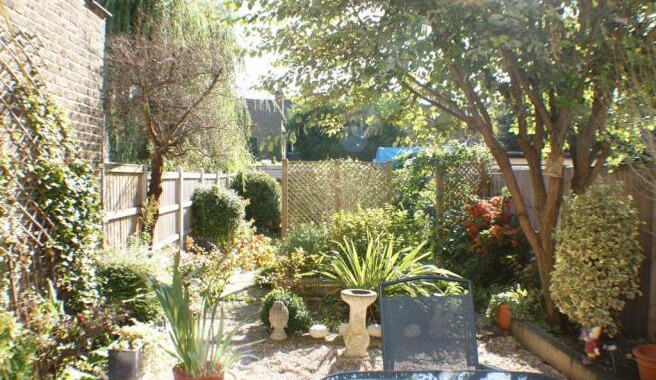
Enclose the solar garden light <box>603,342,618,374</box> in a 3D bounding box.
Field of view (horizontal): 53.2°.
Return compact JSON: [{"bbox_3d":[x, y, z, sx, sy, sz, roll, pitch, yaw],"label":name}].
[{"bbox_3d":[2.190,1.306,5.080,0.125,0.250,0.110,0,0,0],"label":"solar garden light"}]

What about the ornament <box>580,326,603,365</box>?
[{"bbox_3d":[2.091,1.234,5.200,0.170,0.300,0.150,0,0,-27],"label":"ornament"}]

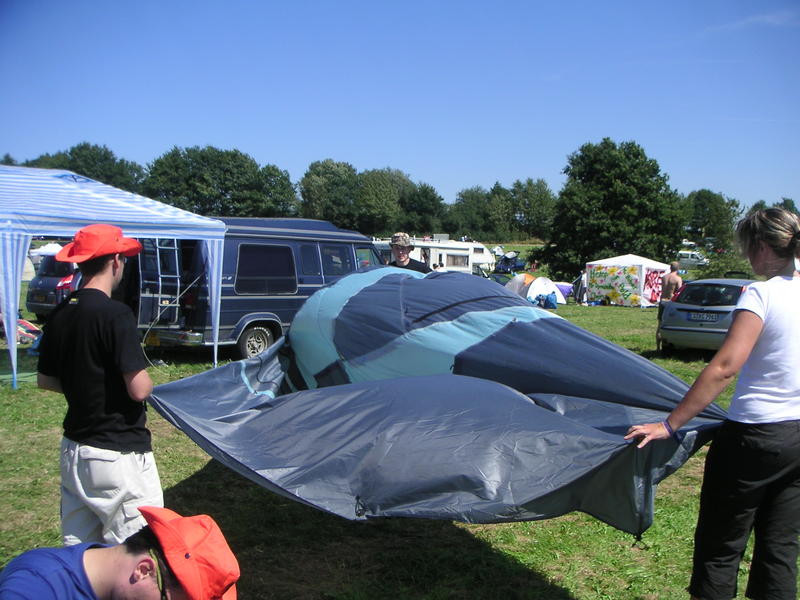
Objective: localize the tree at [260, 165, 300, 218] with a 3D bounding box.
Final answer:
[{"bbox_3d":[-14.819,-11.867,108.000,5.000,9.600,5.000,1,2,0],"label":"tree"}]

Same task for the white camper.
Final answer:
[{"bbox_3d":[1.750,-1.619,46.400,6.300,3.000,2.250,0,2,-28],"label":"white camper"}]

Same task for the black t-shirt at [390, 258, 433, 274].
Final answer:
[{"bbox_3d":[0.070,-0.040,8.330,0.540,0.680,0.290,2,2,9],"label":"black t-shirt"}]

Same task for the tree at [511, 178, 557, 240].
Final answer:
[{"bbox_3d":[20.522,-13.912,135.000,7.200,9.600,7.000,1,2,0],"label":"tree"}]

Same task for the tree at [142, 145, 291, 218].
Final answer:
[{"bbox_3d":[-28.835,-16.343,138.000,22.000,15.560,16.000,1,2,0],"label":"tree"}]

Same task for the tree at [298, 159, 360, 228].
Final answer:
[{"bbox_3d":[-12.213,-16.824,150.000,10.500,14.690,10.500,1,2,0],"label":"tree"}]

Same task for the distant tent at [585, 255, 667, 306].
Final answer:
[{"bbox_3d":[11.264,-0.966,43.153,2.960,2.560,2.960,3,3,42],"label":"distant tent"}]

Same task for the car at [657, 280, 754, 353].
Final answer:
[{"bbox_3d":[6.700,0.240,17.900,1.720,1.430,4.150,3,3,32],"label":"car"}]

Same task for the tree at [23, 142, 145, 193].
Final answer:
[{"bbox_3d":[-37.842,-12.973,105.000,14.000,11.700,10.500,1,2,0],"label":"tree"}]

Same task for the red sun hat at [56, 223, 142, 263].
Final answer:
[{"bbox_3d":[-1.232,-0.236,3.600,0.345,0.150,0.300,-7,7,-36],"label":"red sun hat"}]

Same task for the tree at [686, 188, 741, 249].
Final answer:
[{"bbox_3d":[64.052,-17.320,180.000,11.000,11.070,11.000,1,2,0],"label":"tree"}]

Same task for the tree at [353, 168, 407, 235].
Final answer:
[{"bbox_3d":[-3.618,-16.503,155.000,9.800,13.410,9.800,1,2,0],"label":"tree"}]

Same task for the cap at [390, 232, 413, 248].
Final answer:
[{"bbox_3d":[0.019,-0.558,8.300,0.220,0.150,0.260,1,2,3],"label":"cap"}]

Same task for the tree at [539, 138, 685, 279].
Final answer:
[{"bbox_3d":[16.060,-6.828,67.000,11.100,11.000,10.400,1,2,0],"label":"tree"}]

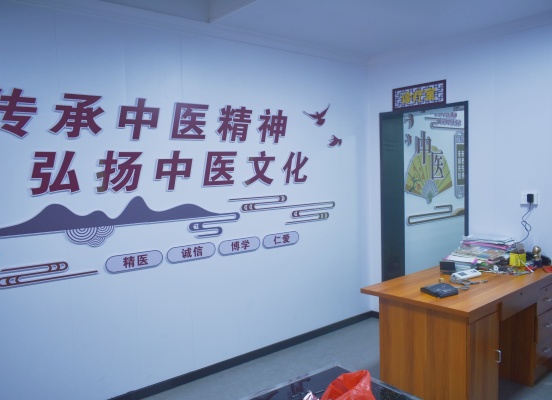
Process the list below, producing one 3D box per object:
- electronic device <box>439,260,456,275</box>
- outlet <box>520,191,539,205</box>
[{"bbox_3d":[1.206,0.479,3.151,0.100,0.074,0.065,-1,4,16],"label":"electronic device"},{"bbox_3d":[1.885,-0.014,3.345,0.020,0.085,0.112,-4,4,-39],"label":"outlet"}]

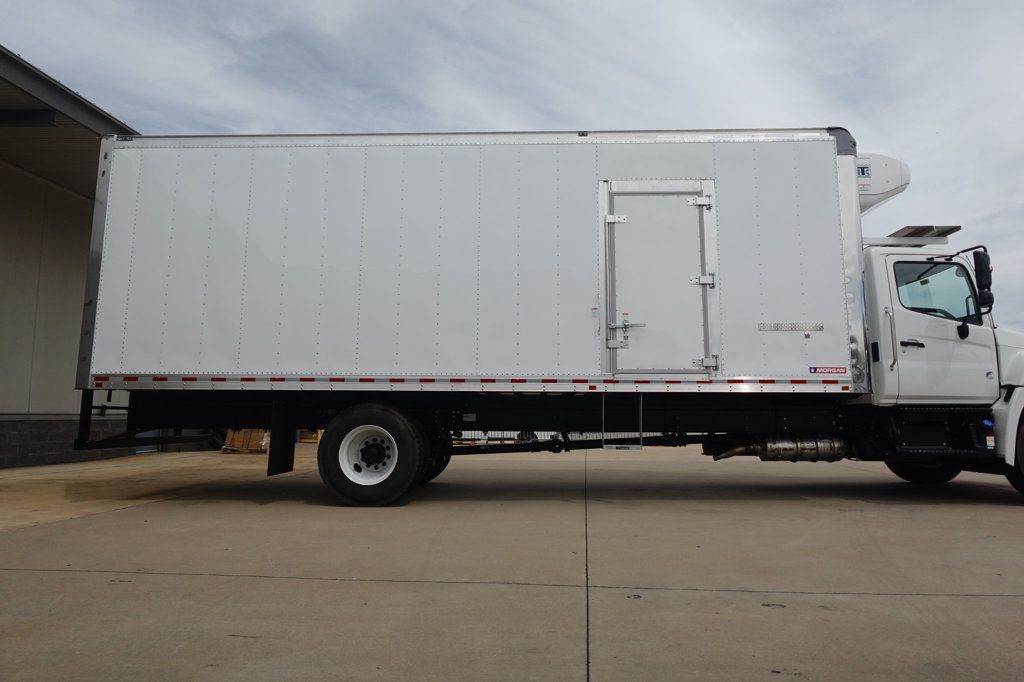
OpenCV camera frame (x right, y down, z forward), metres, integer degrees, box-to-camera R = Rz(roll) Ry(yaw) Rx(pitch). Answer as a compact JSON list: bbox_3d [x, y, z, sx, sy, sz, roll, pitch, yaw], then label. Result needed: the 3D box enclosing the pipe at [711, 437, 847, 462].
[{"bbox_3d":[2.820,1.146,6.007,1.380,0.260,0.270,0,-7,2],"label":"pipe"}]

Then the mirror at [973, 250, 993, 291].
[{"bbox_3d":[4.599,-0.690,5.562,0.120,0.385,0.200,-4,-8,32],"label":"mirror"}]

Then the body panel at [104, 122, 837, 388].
[{"bbox_3d":[-0.452,-0.842,5.906,7.750,2.720,0.120,0,-7,2],"label":"body panel"}]

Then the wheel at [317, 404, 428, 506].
[{"bbox_3d":[-1.439,1.163,5.838,1.020,1.020,0.290,0,-7,2],"label":"wheel"}]

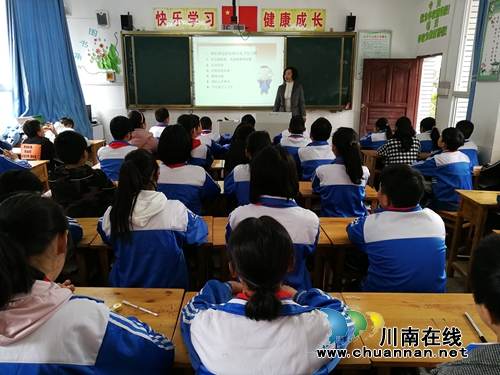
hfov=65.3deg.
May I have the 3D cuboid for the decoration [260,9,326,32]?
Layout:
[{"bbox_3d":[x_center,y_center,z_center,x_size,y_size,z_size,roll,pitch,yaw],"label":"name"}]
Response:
[{"bbox_3d":[0.748,-2.845,6.668,1.100,0.360,0.015,0,15,0],"label":"decoration"}]

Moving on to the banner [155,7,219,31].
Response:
[{"bbox_3d":[-1.095,-2.874,6.667,1.109,0.363,0.020,0,14,-1],"label":"banner"}]

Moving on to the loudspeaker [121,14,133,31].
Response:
[{"bbox_3d":[-2.075,-2.805,6.606,0.150,0.260,0.160,2,15,6],"label":"loudspeaker"}]

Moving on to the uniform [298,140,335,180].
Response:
[{"bbox_3d":[0.669,-0.174,3.775,0.420,0.560,0.360,1,14,2],"label":"uniform"}]

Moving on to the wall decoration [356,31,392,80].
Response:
[{"bbox_3d":[2.203,-2.322,6.876,0.596,0.829,0.025,0,14,-1],"label":"wall decoration"}]

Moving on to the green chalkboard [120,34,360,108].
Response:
[{"bbox_3d":[-0.179,-2.027,6.840,4.000,1.280,0.120,0,15,0],"label":"green chalkboard"}]

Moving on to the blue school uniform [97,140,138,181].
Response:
[{"bbox_3d":[-1.243,-0.174,3.733,0.410,0.560,0.370,1,14,4],"label":"blue school uniform"}]

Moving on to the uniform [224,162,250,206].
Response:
[{"bbox_3d":[0.046,0.080,2.827,0.460,0.570,0.380,0,14,-1],"label":"uniform"}]

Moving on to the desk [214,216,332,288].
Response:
[{"bbox_3d":[0.110,0.591,2.229,0.605,0.740,0.415,0,15,0],"label":"desk"}]

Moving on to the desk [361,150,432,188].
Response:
[{"bbox_3d":[1.748,-0.061,4.796,0.620,0.710,0.420,0,14,-1],"label":"desk"}]

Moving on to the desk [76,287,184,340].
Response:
[{"bbox_3d":[-0.545,0.805,1.396,0.605,0.740,0.415,0,15,0],"label":"desk"}]

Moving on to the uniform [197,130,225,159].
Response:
[{"bbox_3d":[-0.493,-0.406,4.646,0.440,0.550,0.380,3,14,10],"label":"uniform"}]

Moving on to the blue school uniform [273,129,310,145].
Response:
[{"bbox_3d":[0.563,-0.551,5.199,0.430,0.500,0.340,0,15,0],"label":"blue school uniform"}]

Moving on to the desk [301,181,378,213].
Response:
[{"bbox_3d":[0.658,0.348,3.161,0.585,0.710,0.410,0,14,-1],"label":"desk"}]

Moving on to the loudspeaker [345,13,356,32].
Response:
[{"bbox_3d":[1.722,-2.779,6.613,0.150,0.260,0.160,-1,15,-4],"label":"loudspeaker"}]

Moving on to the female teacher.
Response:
[{"bbox_3d":[0.633,-1.110,6.324,0.520,1.630,0.310,4,15,14],"label":"female teacher"}]

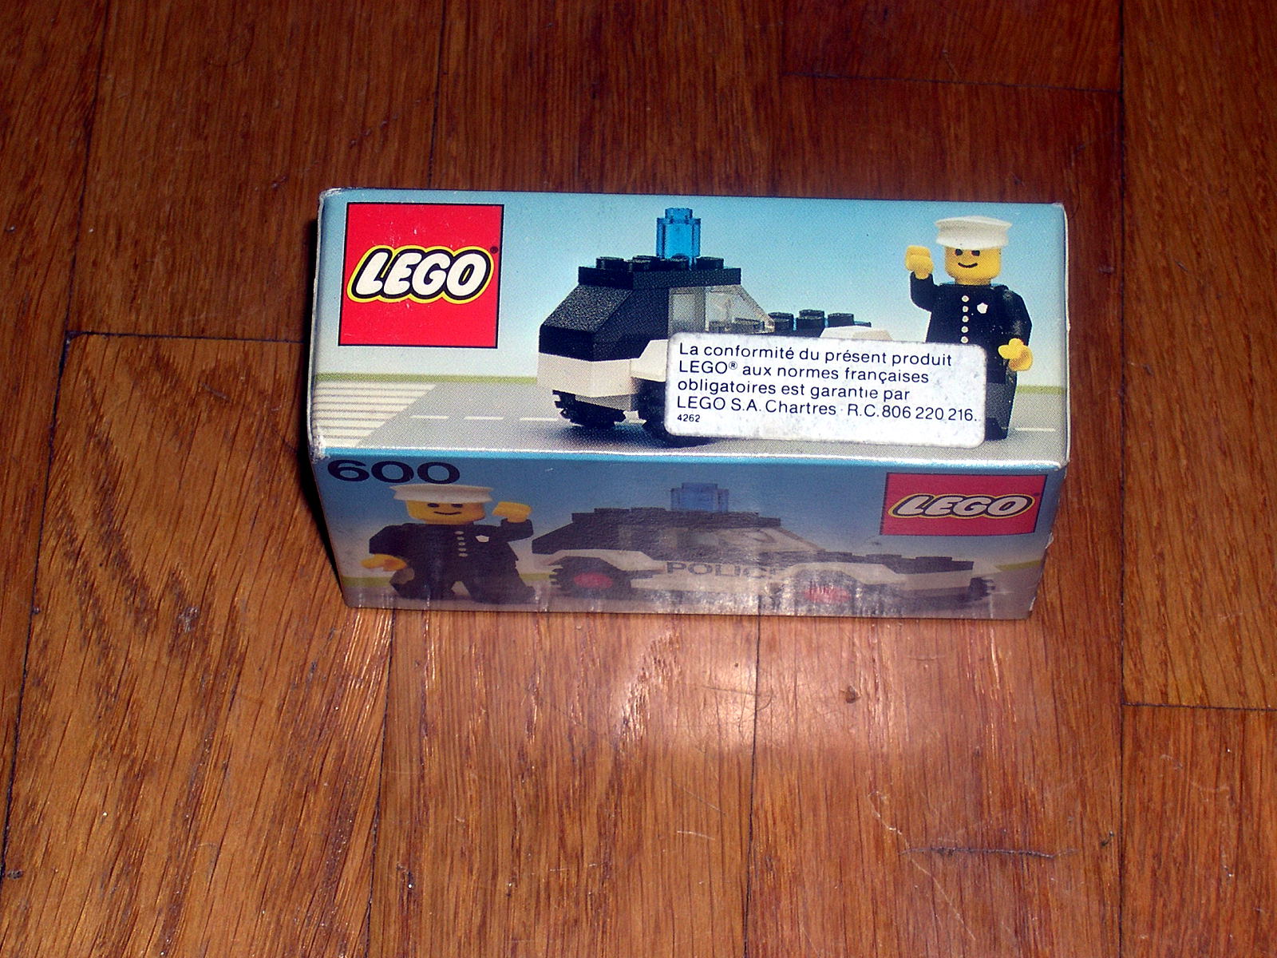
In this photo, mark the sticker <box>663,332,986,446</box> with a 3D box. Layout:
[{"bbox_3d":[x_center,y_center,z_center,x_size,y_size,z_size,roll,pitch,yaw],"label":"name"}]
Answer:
[{"bbox_3d":[0.030,-0.014,0.668,0.051,0.001,0.018,2,67,2],"label":"sticker"}]

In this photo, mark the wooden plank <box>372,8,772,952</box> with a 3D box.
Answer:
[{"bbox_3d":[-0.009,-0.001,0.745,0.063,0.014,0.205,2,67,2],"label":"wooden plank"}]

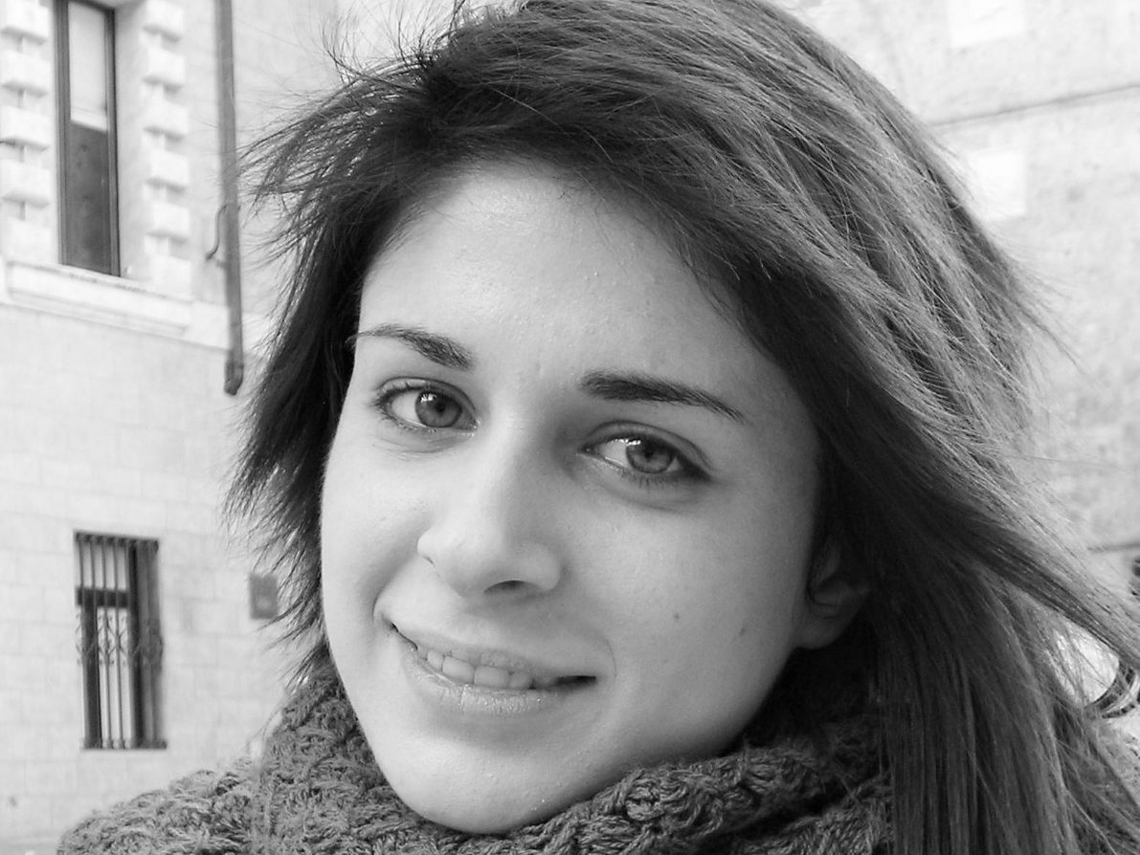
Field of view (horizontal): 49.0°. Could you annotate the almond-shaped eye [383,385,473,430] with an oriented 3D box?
[{"bbox_3d":[-0.038,-0.005,0.338,0.026,0.011,0.012,12,-2,13],"label":"almond-shaped eye"}]

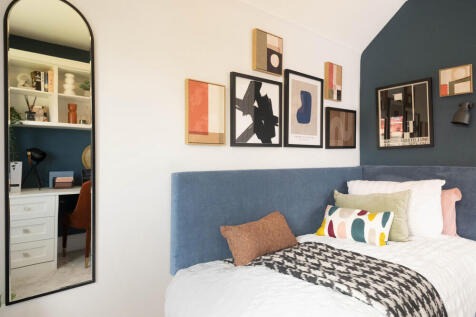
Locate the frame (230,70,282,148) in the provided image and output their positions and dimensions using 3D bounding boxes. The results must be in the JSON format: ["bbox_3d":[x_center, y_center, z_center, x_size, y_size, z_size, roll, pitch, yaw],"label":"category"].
[{"bbox_3d":[0.141,-0.327,1.881,0.461,0.488,0.026,0,0,-36],"label":"frame"}]

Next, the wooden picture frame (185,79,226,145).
[{"bbox_3d":[-0.197,-0.273,1.625,0.255,0.376,0.043,0,0,-36],"label":"wooden picture frame"}]

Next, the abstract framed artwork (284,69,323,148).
[{"bbox_3d":[0.549,-0.389,2.178,0.452,0.599,0.027,0,0,-36],"label":"abstract framed artwork"}]

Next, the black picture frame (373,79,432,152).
[{"bbox_3d":[1.476,-0.380,2.359,0.026,0.579,0.448,0,0,-36],"label":"black picture frame"}]

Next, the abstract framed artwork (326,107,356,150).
[{"bbox_3d":[0.973,-0.278,2.485,0.457,0.366,0.026,0,0,-36],"label":"abstract framed artwork"}]

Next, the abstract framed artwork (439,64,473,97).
[{"bbox_3d":[1.691,-0.596,2.050,0.040,0.215,0.196,0,0,-36],"label":"abstract framed artwork"}]

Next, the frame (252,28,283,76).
[{"bbox_3d":[0.218,-0.762,1.933,0.260,0.292,0.040,0,0,-36],"label":"frame"}]

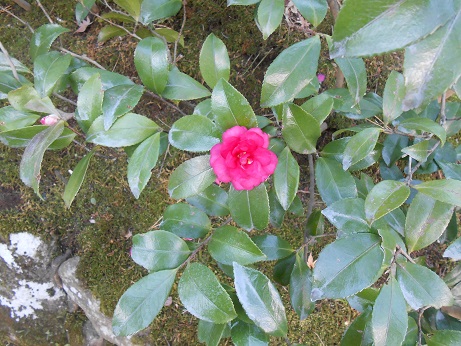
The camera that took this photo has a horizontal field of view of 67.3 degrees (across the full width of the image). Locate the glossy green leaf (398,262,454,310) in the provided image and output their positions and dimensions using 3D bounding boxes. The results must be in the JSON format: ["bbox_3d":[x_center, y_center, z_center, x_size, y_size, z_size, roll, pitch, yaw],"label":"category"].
[{"bbox_3d":[0.235,0.136,0.420,0.081,0.012,0.043,36,75,-6],"label":"glossy green leaf"}]

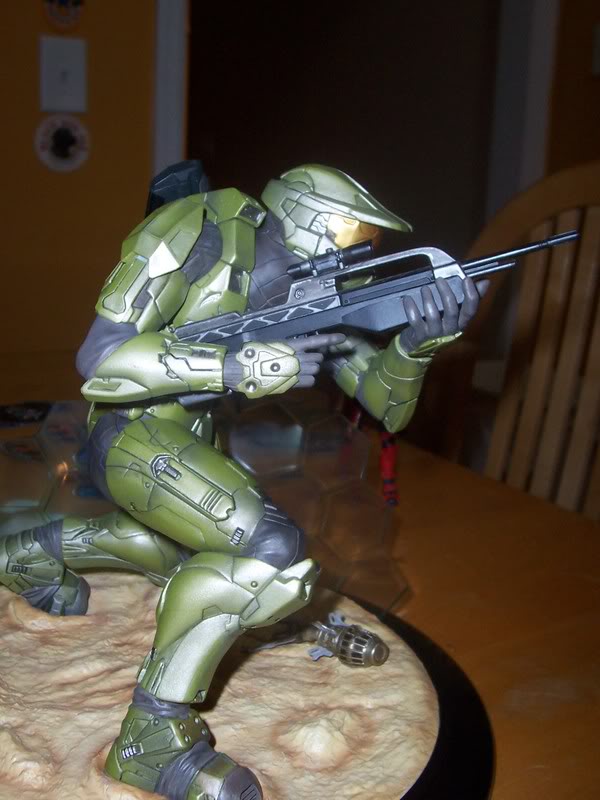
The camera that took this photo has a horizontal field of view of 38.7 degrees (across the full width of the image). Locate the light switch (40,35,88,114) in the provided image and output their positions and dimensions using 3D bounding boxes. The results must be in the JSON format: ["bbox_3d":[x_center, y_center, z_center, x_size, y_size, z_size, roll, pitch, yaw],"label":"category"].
[{"bbox_3d":[-0.381,-0.522,1.372,0.071,0.115,0.018,0,11,-14],"label":"light switch"}]

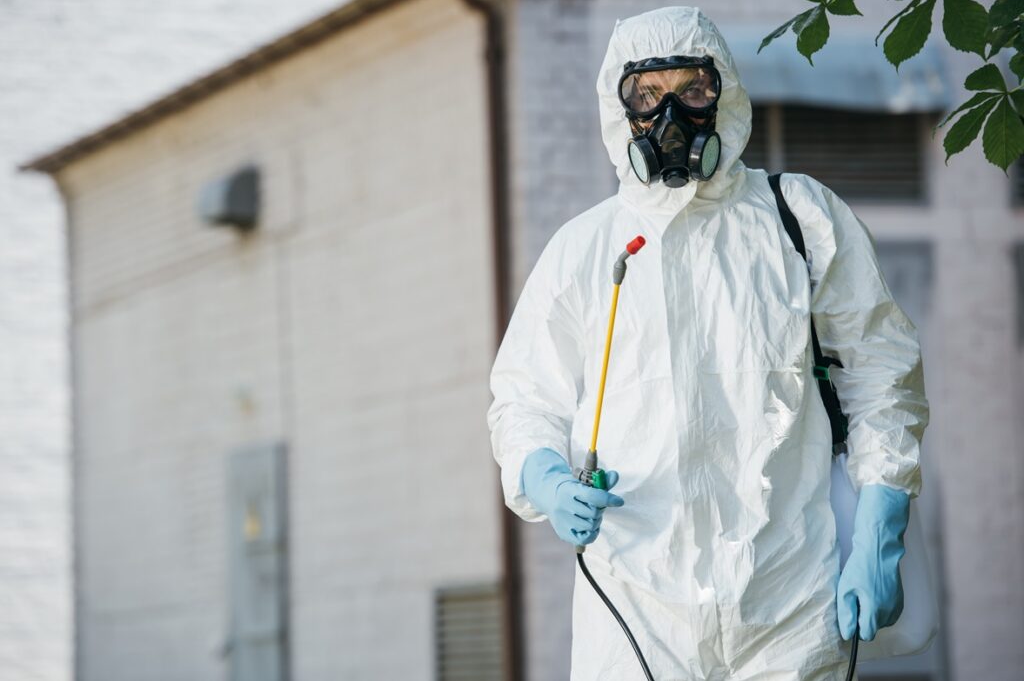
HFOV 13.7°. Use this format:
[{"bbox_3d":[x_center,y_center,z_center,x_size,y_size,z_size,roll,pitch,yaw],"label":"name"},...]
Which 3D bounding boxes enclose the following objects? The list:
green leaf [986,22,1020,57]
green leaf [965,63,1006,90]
[{"bbox_3d":[0.749,-0.458,6.500,0.018,0.072,0.040,33,-14,50],"label":"green leaf"},{"bbox_3d":[0.721,-0.399,6.500,0.068,0.053,0.018,35,-2,42],"label":"green leaf"}]

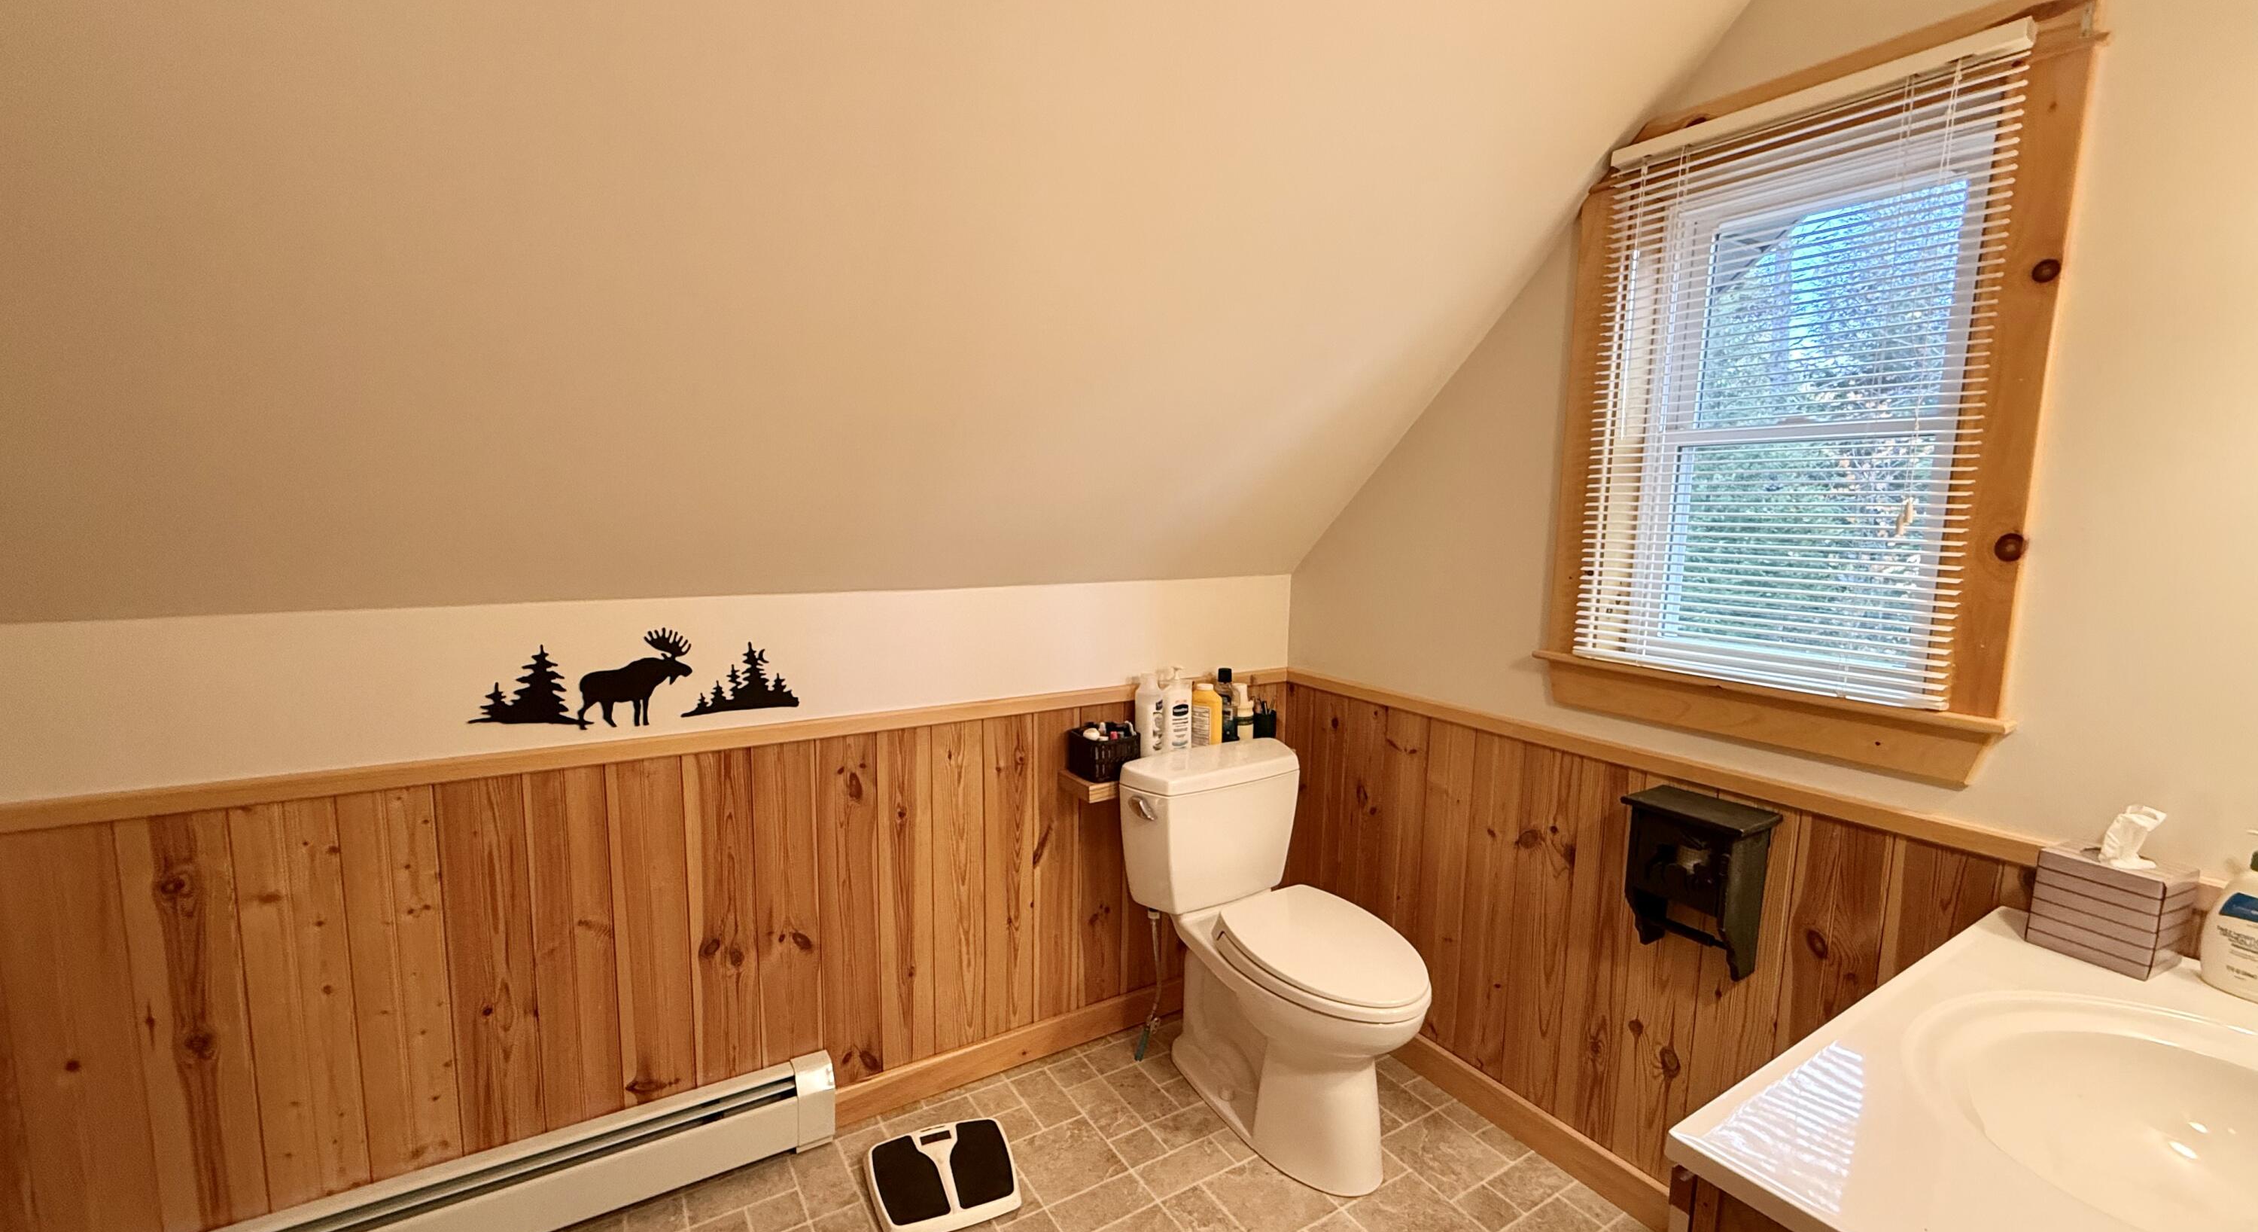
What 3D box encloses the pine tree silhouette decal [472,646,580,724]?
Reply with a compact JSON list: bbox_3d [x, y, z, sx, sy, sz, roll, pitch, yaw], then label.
[{"bbox_3d":[-1.078,0.132,1.643,0.186,0.151,0.010,-3,8,-32],"label":"pine tree silhouette decal"}]

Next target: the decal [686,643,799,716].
[{"bbox_3d":[-0.778,0.126,1.832,0.219,0.139,0.010,-3,8,-32],"label":"decal"}]

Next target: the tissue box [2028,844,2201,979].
[{"bbox_3d":[1.277,0.378,1.187,0.110,0.127,0.114,-2,8,-26],"label":"tissue box"}]

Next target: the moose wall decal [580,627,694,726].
[{"bbox_3d":[-0.936,0.119,1.731,0.195,0.183,0.010,-3,8,-32],"label":"moose wall decal"}]

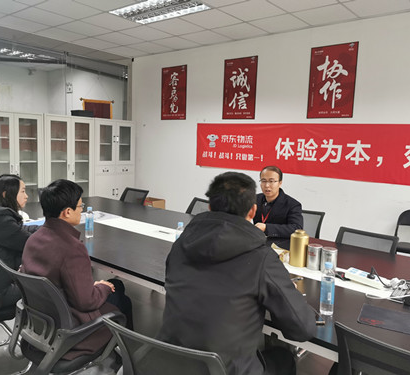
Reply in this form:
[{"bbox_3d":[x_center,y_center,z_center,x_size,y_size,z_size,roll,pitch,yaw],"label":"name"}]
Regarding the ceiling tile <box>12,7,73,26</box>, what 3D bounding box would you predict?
[{"bbox_3d":[-2.088,-2.203,5.051,0.606,0.020,0.606,8,8,39],"label":"ceiling tile"}]

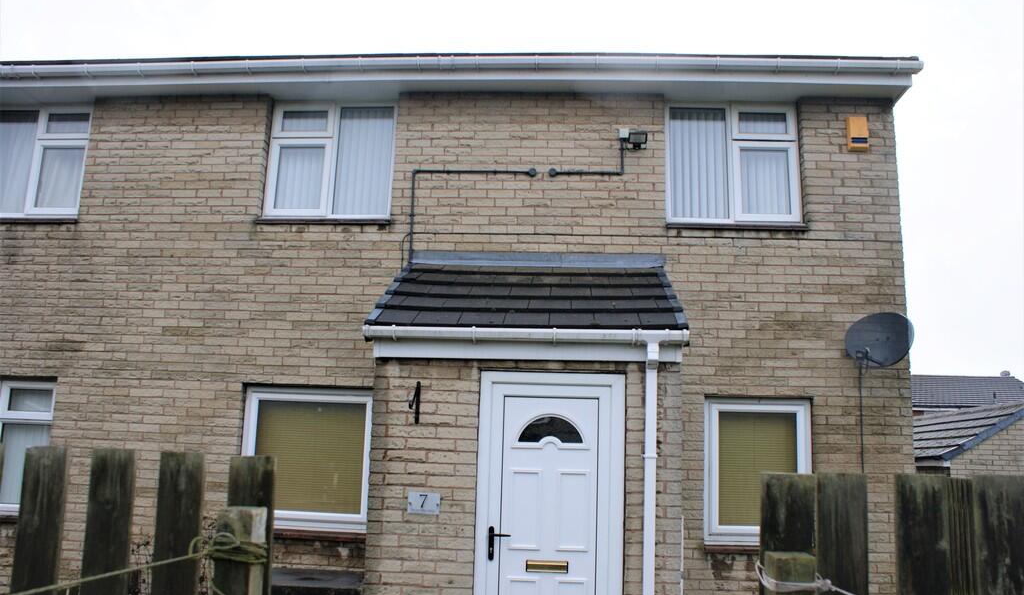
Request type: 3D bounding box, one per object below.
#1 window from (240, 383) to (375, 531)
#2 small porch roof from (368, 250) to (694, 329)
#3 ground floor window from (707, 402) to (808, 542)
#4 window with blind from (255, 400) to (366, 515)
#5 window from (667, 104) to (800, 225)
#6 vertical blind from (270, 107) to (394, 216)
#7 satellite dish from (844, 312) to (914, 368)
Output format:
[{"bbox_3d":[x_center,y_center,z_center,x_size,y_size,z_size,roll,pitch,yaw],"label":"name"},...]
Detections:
[{"bbox_3d":[-1.645,1.303,6.164,1.088,1.120,0.100,1,-9,3],"label":"window"},{"bbox_3d":[0.136,-0.083,5.505,2.035,0.795,1.405,1,-9,3],"label":"small porch roof"},{"bbox_3d":[1.920,1.365,5.969,0.847,1.122,0.100,1,-9,3],"label":"ground floor window"},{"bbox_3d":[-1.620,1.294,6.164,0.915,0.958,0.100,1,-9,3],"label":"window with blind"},{"bbox_3d":[1.845,-1.113,6.369,1.108,1.070,0.100,1,-9,3],"label":"window"},{"bbox_3d":[-1.544,-1.171,6.555,1.099,1.042,0.100,1,-9,3],"label":"vertical blind"},{"bbox_3d":[2.739,0.316,5.688,0.570,0.450,0.380,-7,-12,43],"label":"satellite dish"}]

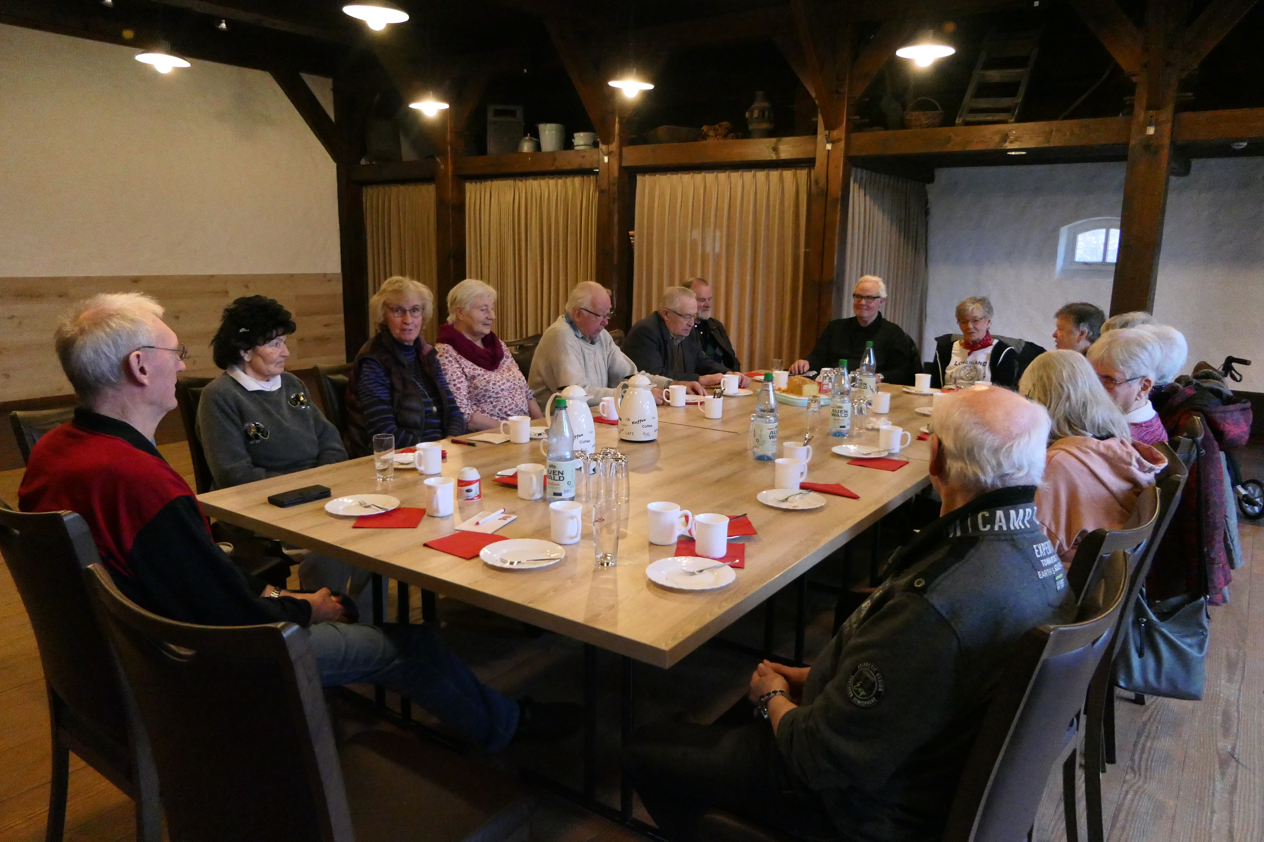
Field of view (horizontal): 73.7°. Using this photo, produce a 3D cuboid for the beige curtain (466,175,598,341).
[{"bbox_3d":[-0.792,-0.922,6.721,1.270,1.950,0.130,6,13,27],"label":"beige curtain"}]

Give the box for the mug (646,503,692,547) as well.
[{"bbox_3d":[0.094,0.251,2.057,0.111,0.086,0.081,0,11,-3],"label":"mug"}]

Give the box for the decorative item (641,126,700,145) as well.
[{"bbox_3d":[0.277,-1.977,5.825,0.440,0.140,0.250,7,13,29],"label":"decorative item"}]

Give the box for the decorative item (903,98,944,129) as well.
[{"bbox_3d":[1.731,-1.825,5.006,0.250,0.190,0.220,7,13,29],"label":"decorative item"}]

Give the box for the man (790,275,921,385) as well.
[{"bbox_3d":[1.336,-0.186,5.026,0.630,1.350,0.800,9,14,35],"label":"man"}]

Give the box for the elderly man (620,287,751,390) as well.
[{"bbox_3d":[0.335,-0.102,4.603,0.780,1.240,0.550,7,14,32],"label":"elderly man"}]

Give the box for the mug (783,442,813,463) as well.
[{"bbox_3d":[0.545,0.118,2.735,0.111,0.086,0.081,-3,12,-16],"label":"mug"}]

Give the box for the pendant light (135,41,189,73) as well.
[{"bbox_3d":[-2.599,-2.016,4.679,0.275,0.165,0.275,9,14,35],"label":"pendant light"}]

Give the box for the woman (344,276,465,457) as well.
[{"bbox_3d":[-0.744,0.129,3.267,0.740,1.340,0.500,8,14,35],"label":"woman"}]

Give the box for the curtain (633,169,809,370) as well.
[{"bbox_3d":[0.619,-0.794,6.094,1.250,1.950,0.130,6,13,27],"label":"curtain"}]

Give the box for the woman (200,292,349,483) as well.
[{"bbox_3d":[-1.090,0.232,2.864,0.760,1.270,0.490,9,15,38],"label":"woman"}]

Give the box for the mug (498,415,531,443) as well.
[{"bbox_3d":[-0.423,0.032,3.075,0.110,0.088,0.079,-2,12,-11],"label":"mug"}]

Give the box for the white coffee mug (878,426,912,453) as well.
[{"bbox_3d":[0.916,0.062,2.926,0.110,0.088,0.079,4,12,17],"label":"white coffee mug"}]

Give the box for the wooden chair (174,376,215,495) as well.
[{"bbox_3d":[-1.214,0.349,3.015,0.620,1.000,0.460,8,14,35],"label":"wooden chair"}]

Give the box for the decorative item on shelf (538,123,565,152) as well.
[{"bbox_3d":[-0.601,-2.115,6.291,0.200,0.210,0.200,1,11,0],"label":"decorative item on shelf"}]

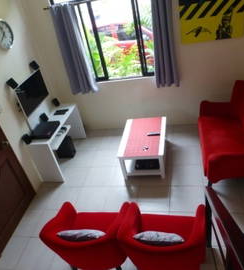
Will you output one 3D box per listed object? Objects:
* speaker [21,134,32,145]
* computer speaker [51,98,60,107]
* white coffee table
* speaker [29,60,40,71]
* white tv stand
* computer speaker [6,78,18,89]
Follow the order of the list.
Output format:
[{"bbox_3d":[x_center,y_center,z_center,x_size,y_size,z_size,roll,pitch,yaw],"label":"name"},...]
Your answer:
[{"bbox_3d":[-1.264,0.060,3.327,0.068,0.105,0.060,-3,34,14],"label":"speaker"},{"bbox_3d":[-1.089,-0.534,4.125,0.068,0.105,0.058,-3,34,14],"label":"computer speaker"},{"bbox_3d":[0.350,0.179,3.643,0.590,0.420,0.920,-3,34,14],"label":"white coffee table"},{"bbox_3d":[-1.251,-0.992,3.573,0.070,0.100,0.060,-3,34,14],"label":"speaker"},{"bbox_3d":[-0.955,0.101,3.933,0.375,0.714,1.090,-3,34,14],"label":"white tv stand"},{"bbox_3d":[-1.355,-0.633,3.095,0.070,0.100,0.062,-3,34,14],"label":"computer speaker"}]

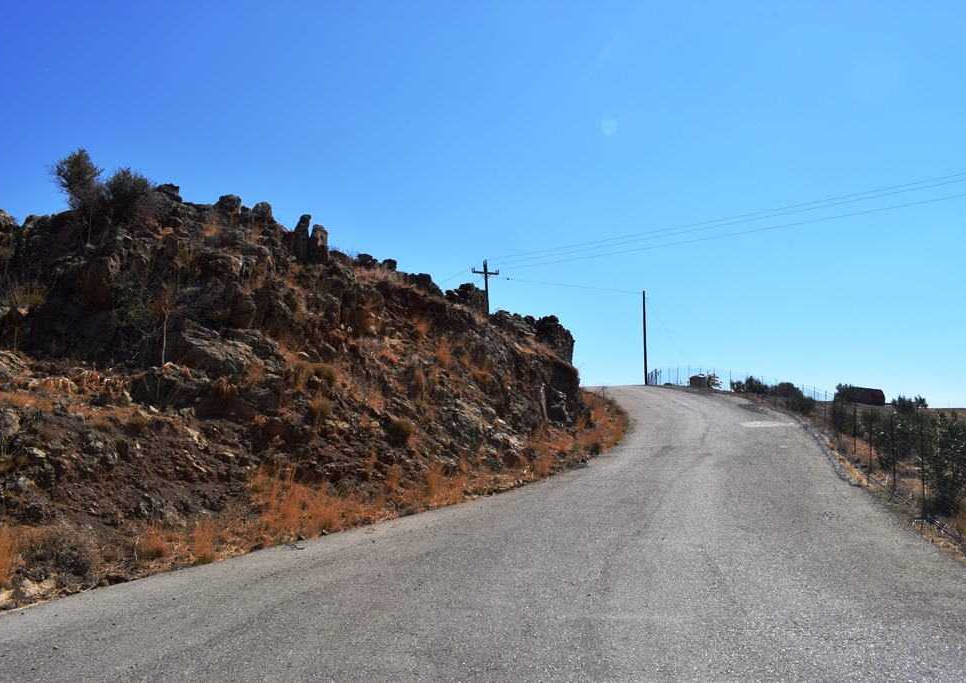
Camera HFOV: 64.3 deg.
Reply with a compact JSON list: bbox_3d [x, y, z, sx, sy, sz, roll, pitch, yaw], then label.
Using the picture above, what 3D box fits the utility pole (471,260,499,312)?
[{"bbox_3d":[0.415,-2.039,58.000,2.400,8.200,0.350,2,-7,-35],"label":"utility pole"}]

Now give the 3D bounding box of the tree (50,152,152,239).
[{"bbox_3d":[-8.444,-3.231,17.000,2.300,2.000,1.900,0,-6,0],"label":"tree"}]

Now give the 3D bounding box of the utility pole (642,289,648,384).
[{"bbox_3d":[14.553,-0.314,69.000,0.240,8.500,0.240,0,-6,0],"label":"utility pole"}]

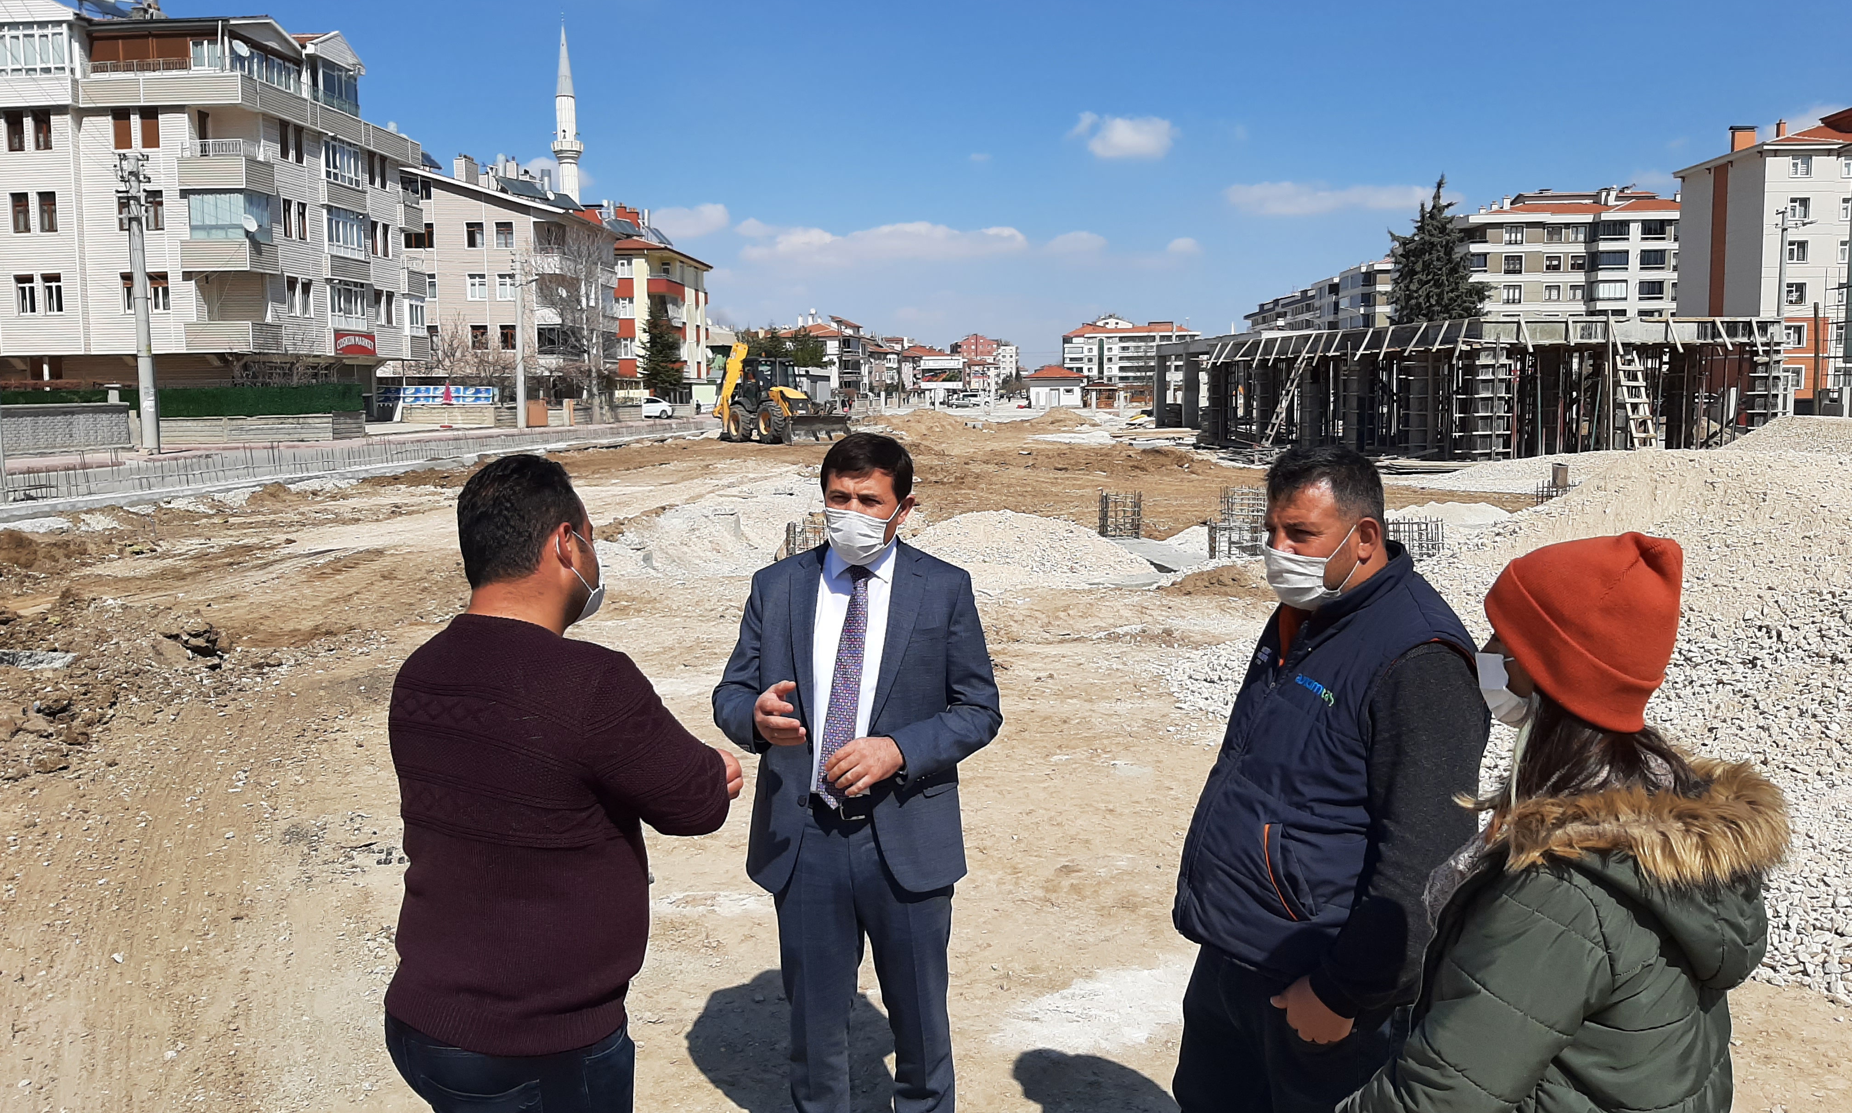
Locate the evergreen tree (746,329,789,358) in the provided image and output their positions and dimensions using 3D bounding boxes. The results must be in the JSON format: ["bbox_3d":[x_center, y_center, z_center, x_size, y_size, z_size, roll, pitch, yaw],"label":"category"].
[{"bbox_3d":[-19.274,-23.076,170.000,5.600,9.200,5.600,0,7,0],"label":"evergreen tree"}]

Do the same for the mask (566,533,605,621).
[{"bbox_3d":[-0.531,0.032,2.100,0.140,0.130,0.110,5,8,36],"label":"mask"}]

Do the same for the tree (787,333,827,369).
[{"bbox_3d":[-12.567,-19.456,146.731,4.265,8.452,4.265,1,7,5],"label":"tree"}]

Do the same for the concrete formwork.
[{"bbox_3d":[17.100,-5.870,49.100,9.200,3.700,23.600,-2,7,-11],"label":"concrete formwork"}]

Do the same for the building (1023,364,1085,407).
[{"bbox_3d":[13.851,-18.444,151.784,6.809,4.432,5.800,1,7,5],"label":"building"}]

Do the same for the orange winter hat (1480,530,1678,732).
[{"bbox_3d":[0.782,0.087,1.650,0.195,0.195,0.225,-8,40,-48],"label":"orange winter hat"}]

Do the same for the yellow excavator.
[{"bbox_3d":[-5.169,-5.926,50.200,2.400,3.650,5.900,-5,8,-36],"label":"yellow excavator"}]

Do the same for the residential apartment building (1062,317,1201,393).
[{"bbox_3d":[62.773,-61.226,425.000,42.000,24.000,17.000,0,7,4],"label":"residential apartment building"}]

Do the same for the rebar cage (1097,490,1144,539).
[{"bbox_3d":[2.468,-0.540,17.600,0.500,0.620,0.420,-2,7,-10],"label":"rebar cage"}]

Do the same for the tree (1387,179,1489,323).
[{"bbox_3d":[26.845,-13.248,72.950,5.384,13.015,5.384,1,7,5],"label":"tree"}]

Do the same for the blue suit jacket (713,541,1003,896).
[{"bbox_3d":[-0.143,0.340,2.880,0.600,0.760,0.400,0,7,3],"label":"blue suit jacket"}]

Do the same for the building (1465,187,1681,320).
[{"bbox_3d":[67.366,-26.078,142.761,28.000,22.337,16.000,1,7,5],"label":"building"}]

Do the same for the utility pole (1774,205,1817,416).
[{"bbox_3d":[35.400,-9.696,57.001,1.750,9.000,0.600,-1,6,0],"label":"utility pole"}]

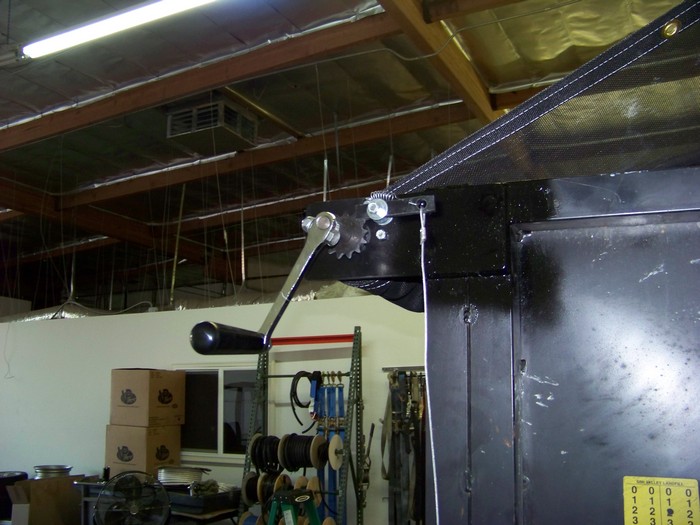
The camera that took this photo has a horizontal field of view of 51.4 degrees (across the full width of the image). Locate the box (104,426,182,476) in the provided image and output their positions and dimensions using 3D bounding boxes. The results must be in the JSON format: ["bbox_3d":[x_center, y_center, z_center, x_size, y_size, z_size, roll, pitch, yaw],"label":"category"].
[{"bbox_3d":[-2.285,2.118,8.070,0.570,0.600,0.570,-6,-11,26],"label":"box"}]

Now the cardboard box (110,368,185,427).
[{"bbox_3d":[-2.268,1.533,8.229,0.570,0.600,0.570,-6,-12,29],"label":"cardboard box"}]

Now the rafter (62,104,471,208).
[{"bbox_3d":[-1.737,-1.543,11.219,7.571,0.295,0.090,-8,-13,26],"label":"rafter"}]

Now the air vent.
[{"bbox_3d":[-1.770,-1.700,9.450,0.820,0.320,0.800,-6,-11,26],"label":"air vent"}]

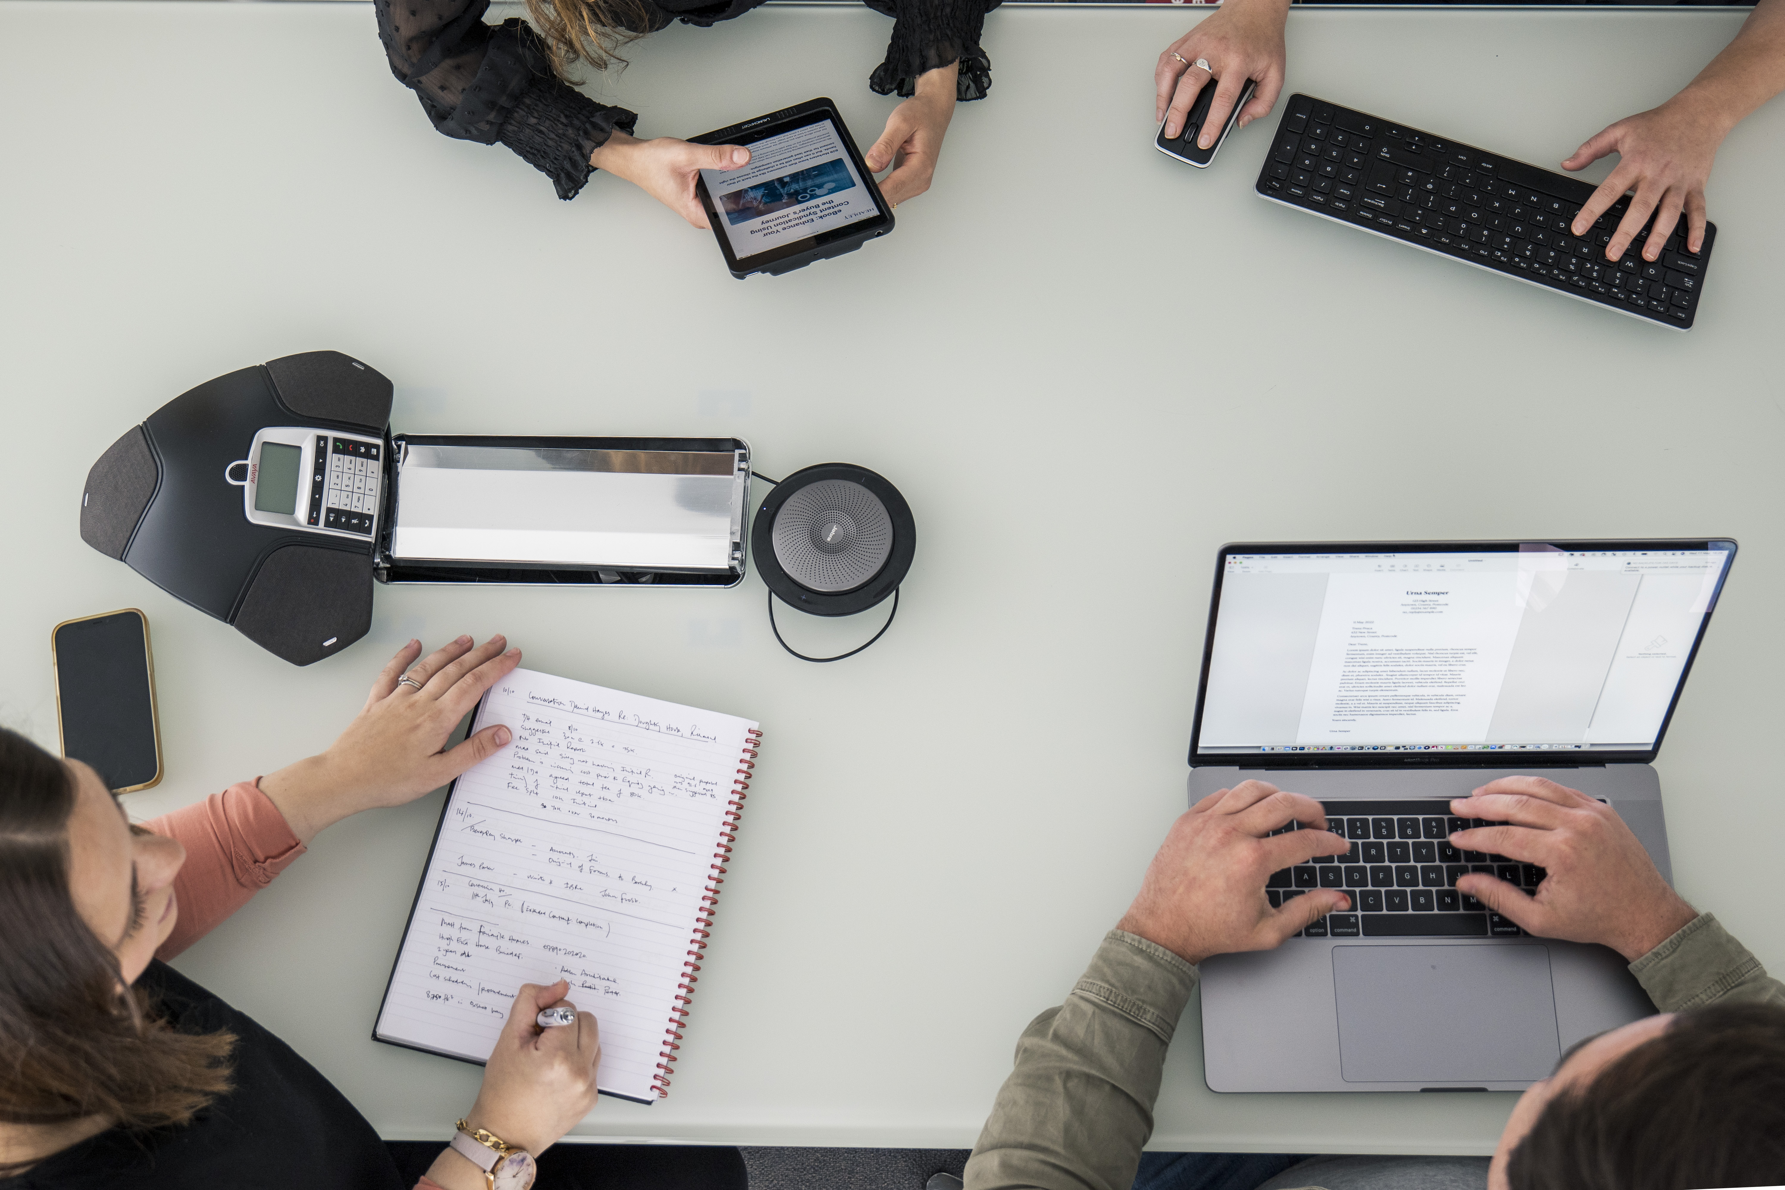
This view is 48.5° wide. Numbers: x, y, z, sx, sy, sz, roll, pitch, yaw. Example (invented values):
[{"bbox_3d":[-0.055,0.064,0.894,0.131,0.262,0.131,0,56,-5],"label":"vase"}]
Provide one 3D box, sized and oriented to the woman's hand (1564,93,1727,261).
[{"bbox_3d":[0.634,-0.352,1.659,0.134,0.058,0.155,30,72,10],"label":"woman's hand"}]

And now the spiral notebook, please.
[{"bbox_3d":[-0.236,0.211,1.485,0.216,0.016,0.298,13,70,5],"label":"spiral notebook"}]

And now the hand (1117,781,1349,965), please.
[{"bbox_3d":[0.255,0.211,1.444,0.177,0.067,0.129,-40,75,-13],"label":"hand"}]

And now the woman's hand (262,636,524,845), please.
[{"bbox_3d":[-0.372,0.104,1.501,0.218,0.060,0.111,-41,75,-14],"label":"woman's hand"}]

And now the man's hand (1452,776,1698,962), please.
[{"bbox_3d":[0.494,0.202,1.448,0.185,0.067,0.109,36,74,12],"label":"man's hand"}]

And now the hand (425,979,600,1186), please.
[{"bbox_3d":[-0.260,0.349,1.391,0.095,0.073,0.167,29,72,10],"label":"hand"}]

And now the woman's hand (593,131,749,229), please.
[{"bbox_3d":[-0.175,-0.341,1.640,0.160,0.080,0.080,18,71,6],"label":"woman's hand"}]

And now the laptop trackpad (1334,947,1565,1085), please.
[{"bbox_3d":[0.405,0.305,1.448,0.160,0.005,0.099,0,70,0],"label":"laptop trackpad"}]

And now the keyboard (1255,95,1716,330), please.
[{"bbox_3d":[0.502,-0.326,1.682,0.377,0.021,0.116,19,71,7],"label":"keyboard"}]

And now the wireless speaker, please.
[{"bbox_3d":[-0.046,-0.037,1.566,0.130,0.036,0.144,0,70,0],"label":"wireless speaker"}]

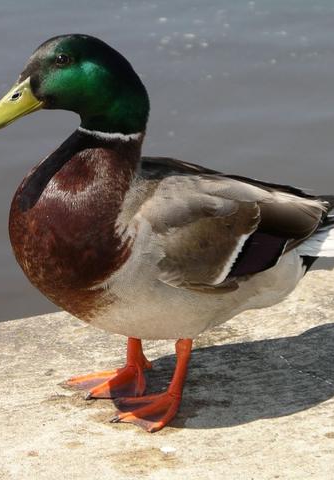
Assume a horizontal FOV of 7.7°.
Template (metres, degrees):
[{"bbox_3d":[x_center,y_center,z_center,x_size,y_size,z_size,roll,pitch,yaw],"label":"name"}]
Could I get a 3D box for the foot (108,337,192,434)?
[{"bbox_3d":[-0.012,0.107,1.881,0.073,0.053,0.065,-15,25,-33],"label":"foot"}]

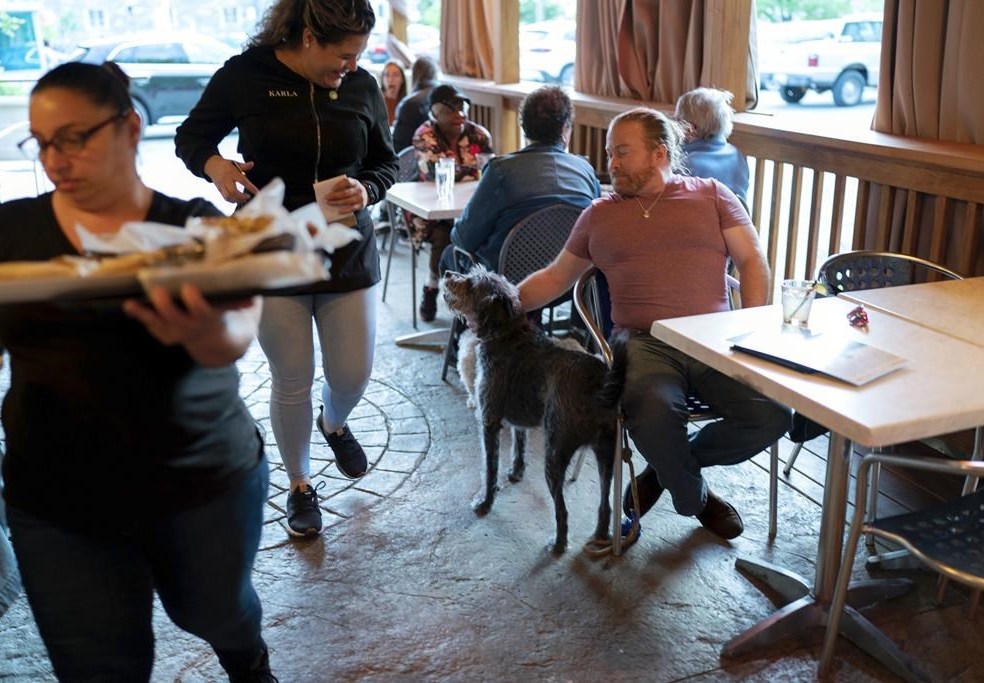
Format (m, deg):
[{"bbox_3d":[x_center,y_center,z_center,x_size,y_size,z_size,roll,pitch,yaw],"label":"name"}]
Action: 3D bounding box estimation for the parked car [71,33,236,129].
[{"bbox_3d":[-5.020,-4.399,16.830,4.650,1.650,1.870,-11,20,-30],"label":"parked car"}]

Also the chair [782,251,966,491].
[{"bbox_3d":[1.377,0.146,3.330,0.560,0.800,0.580,-6,18,-16],"label":"chair"}]

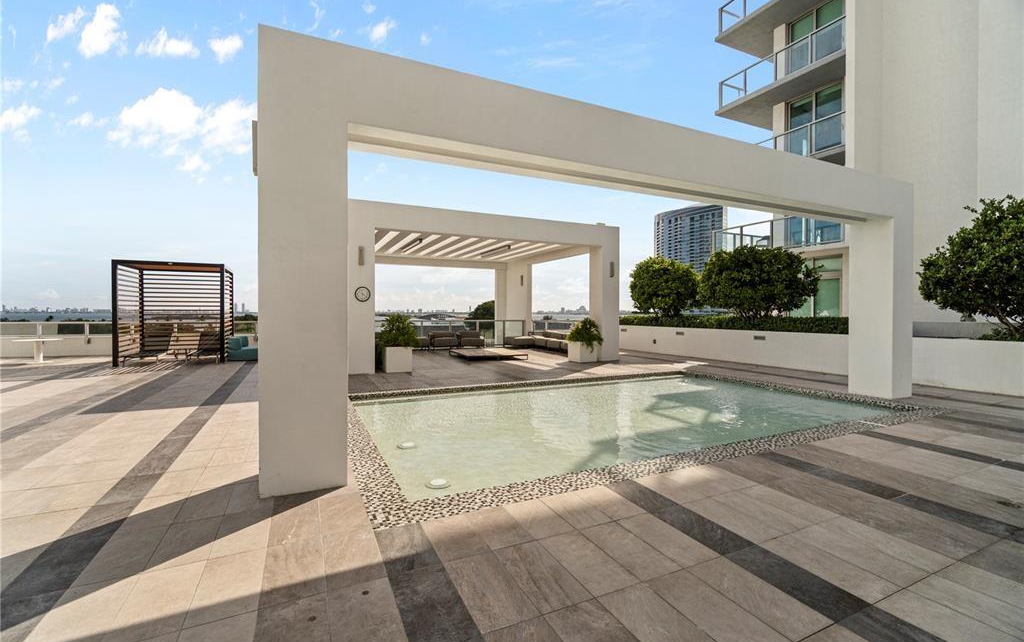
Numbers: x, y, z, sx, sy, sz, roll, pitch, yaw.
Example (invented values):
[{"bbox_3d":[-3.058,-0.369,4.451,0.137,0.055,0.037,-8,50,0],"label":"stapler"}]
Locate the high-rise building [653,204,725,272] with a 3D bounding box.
[{"bbox_3d":[156.093,-36.310,382.238,21.000,116.000,83.000,0,1,-18],"label":"high-rise building"}]

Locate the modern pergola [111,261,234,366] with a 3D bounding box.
[{"bbox_3d":[-9.274,-0.194,11.934,2.270,2.650,2.050,0,1,-26],"label":"modern pergola"}]

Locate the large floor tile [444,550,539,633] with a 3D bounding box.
[{"bbox_3d":[-0.120,1.426,2.278,0.303,0.020,0.605,0,1,-26],"label":"large floor tile"}]

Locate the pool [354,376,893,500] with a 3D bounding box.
[{"bbox_3d":[1.707,1.635,6.751,7.540,0.500,4.030,0,1,-26],"label":"pool"}]

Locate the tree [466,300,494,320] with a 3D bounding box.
[{"bbox_3d":[-1.097,-0.141,24.000,2.900,2.300,2.900,0,1,-26],"label":"tree"}]

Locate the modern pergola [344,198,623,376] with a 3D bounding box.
[{"bbox_3d":[-1.711,-0.853,14.726,8.090,4.080,6.910,0,1,-26],"label":"modern pergola"}]

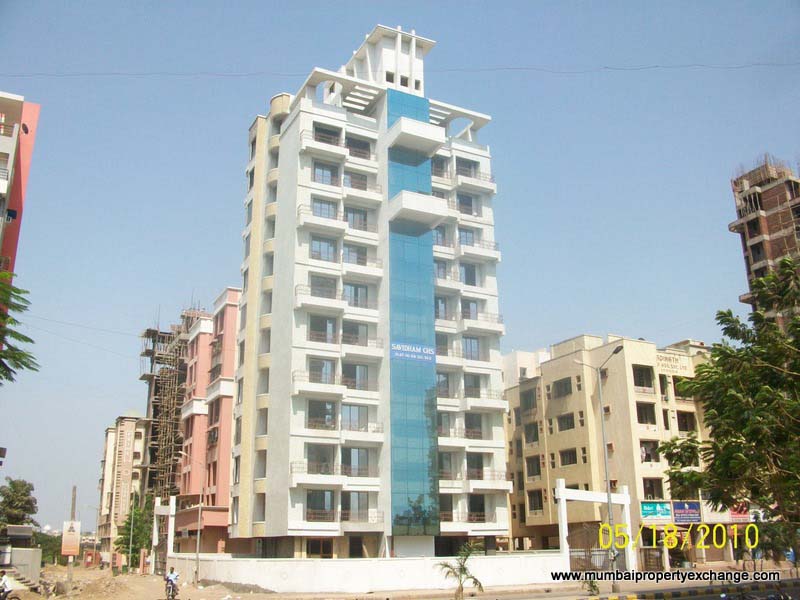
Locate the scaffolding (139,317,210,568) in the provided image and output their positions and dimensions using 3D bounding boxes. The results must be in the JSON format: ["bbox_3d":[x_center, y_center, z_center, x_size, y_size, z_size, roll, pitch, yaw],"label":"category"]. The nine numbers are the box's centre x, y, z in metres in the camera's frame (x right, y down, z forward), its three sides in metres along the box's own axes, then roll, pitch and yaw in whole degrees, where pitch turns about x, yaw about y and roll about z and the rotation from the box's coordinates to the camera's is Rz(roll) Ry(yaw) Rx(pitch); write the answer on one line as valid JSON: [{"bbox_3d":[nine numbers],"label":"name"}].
[{"bbox_3d":[-30.274,17.775,96.951,8.300,32.000,7.500,8,-20,-26],"label":"scaffolding"}]

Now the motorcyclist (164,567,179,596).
[{"bbox_3d":[-12.094,14.972,39.192,0.780,1.570,1.750,0,-18,-3],"label":"motorcyclist"}]

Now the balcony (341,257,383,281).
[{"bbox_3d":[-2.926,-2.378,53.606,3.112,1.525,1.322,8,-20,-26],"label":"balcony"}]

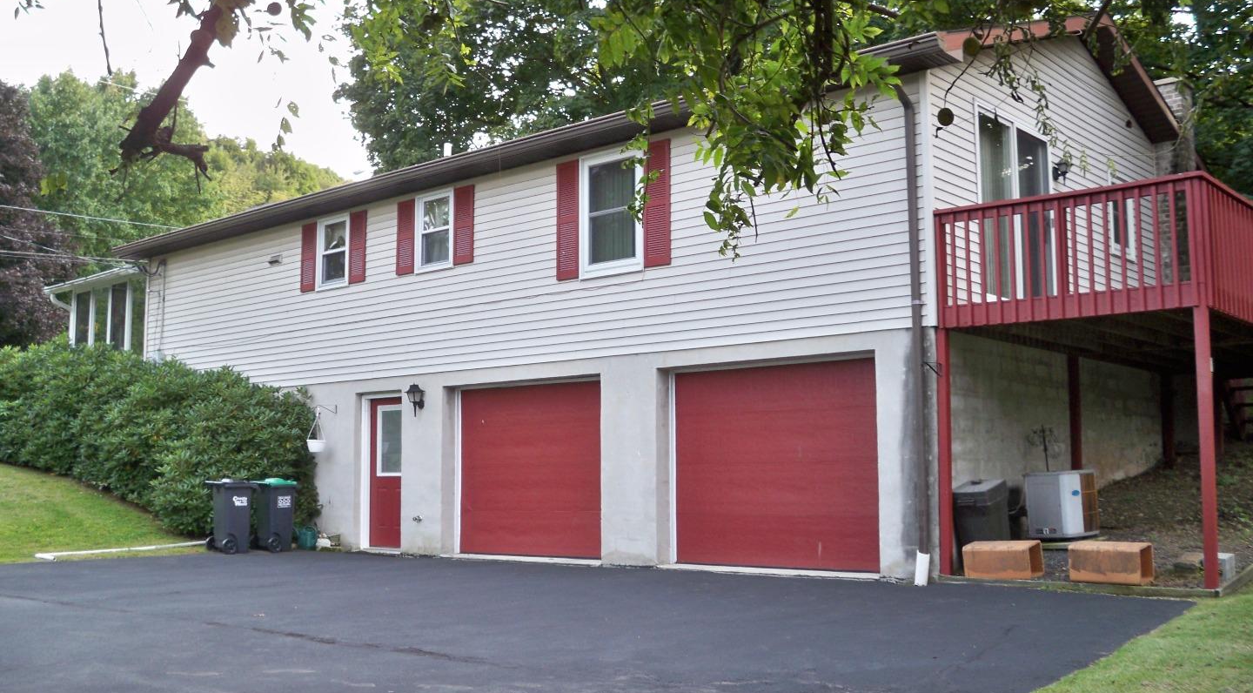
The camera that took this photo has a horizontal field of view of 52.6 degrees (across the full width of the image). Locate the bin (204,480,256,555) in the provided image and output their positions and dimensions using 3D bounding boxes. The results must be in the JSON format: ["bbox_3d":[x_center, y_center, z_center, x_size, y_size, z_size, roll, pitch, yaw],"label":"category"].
[{"bbox_3d":[-5.353,2.285,17.052,0.500,0.970,0.550,-6,-8,40],"label":"bin"}]

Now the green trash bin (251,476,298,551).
[{"bbox_3d":[-4.859,2.315,17.365,0.500,0.970,0.550,-6,-8,40],"label":"green trash bin"}]

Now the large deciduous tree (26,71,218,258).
[{"bbox_3d":[-16.555,-2.815,41.325,7.500,12.648,7.500,-6,-8,40],"label":"large deciduous tree"}]

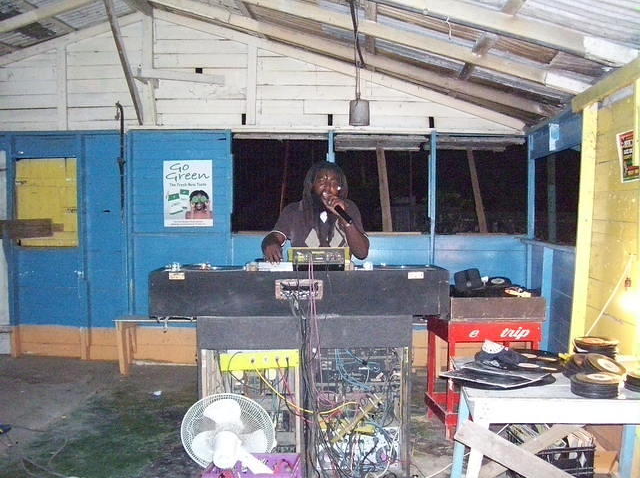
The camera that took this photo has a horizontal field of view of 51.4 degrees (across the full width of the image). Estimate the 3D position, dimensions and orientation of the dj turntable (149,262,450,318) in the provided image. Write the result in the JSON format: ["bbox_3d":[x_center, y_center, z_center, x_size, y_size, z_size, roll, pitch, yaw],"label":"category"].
[{"bbox_3d":[-0.103,0.258,3.649,1.530,0.260,0.450,0,3,0],"label":"dj turntable"}]

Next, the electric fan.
[{"bbox_3d":[-0.433,0.942,3.112,0.450,0.450,0.290,41,11,-12],"label":"electric fan"}]

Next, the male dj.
[{"bbox_3d":[-0.037,0.369,4.096,0.640,1.690,0.460,0,3,0],"label":"male dj"}]

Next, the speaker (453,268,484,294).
[{"bbox_3d":[0.940,0.262,4.200,0.170,0.160,0.140,0,3,-6],"label":"speaker"}]

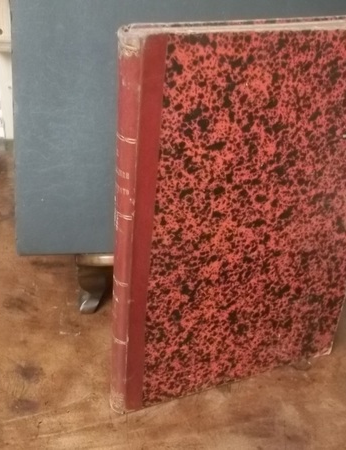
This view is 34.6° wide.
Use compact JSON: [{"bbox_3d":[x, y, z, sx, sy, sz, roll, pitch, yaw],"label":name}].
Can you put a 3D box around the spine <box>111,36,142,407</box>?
[{"bbox_3d":[-0.040,0.025,0.438,0.014,0.350,0.027,-10,35,-21],"label":"spine"}]

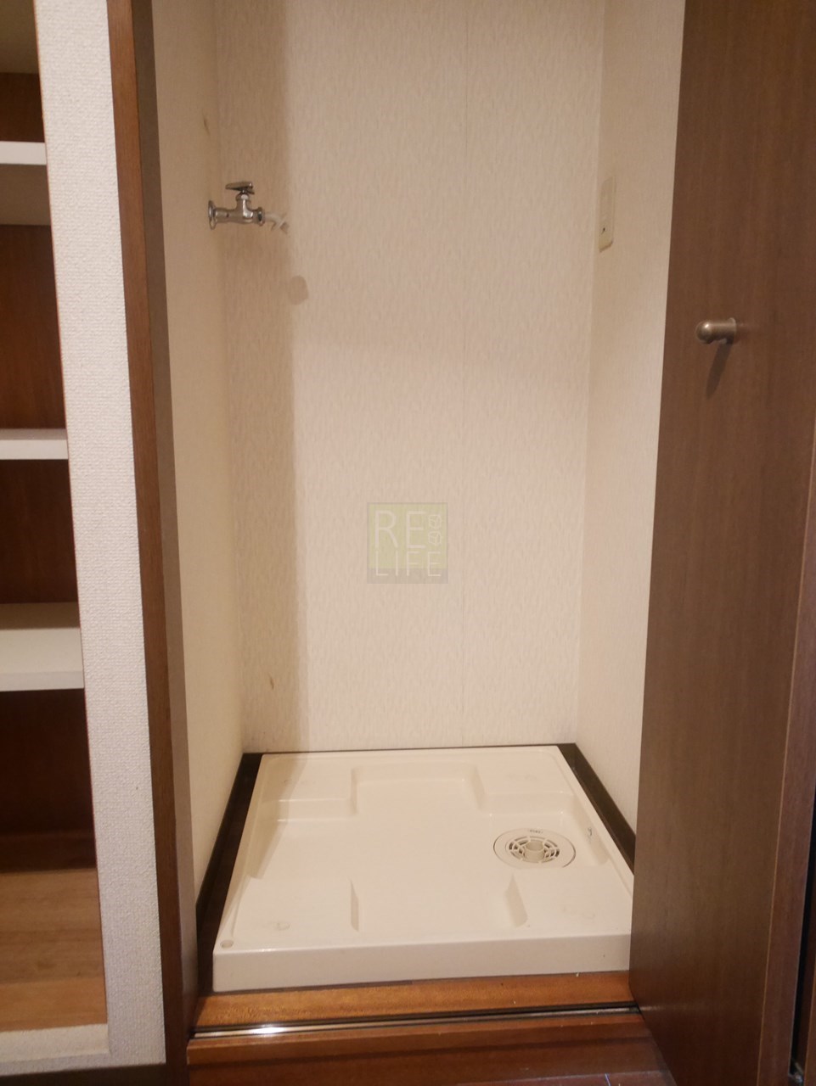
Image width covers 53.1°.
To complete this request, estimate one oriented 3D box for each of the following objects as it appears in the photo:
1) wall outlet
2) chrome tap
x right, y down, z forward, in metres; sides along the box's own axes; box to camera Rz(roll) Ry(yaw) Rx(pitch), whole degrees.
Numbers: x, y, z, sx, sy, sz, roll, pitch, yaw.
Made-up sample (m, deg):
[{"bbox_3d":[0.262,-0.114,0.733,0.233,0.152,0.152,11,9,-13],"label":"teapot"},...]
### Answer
[{"bbox_3d":[0.372,-0.616,1.532,0.010,0.120,0.071,-1,10,-4],"label":"wall outlet"},{"bbox_3d":[-0.277,-0.589,1.426,0.132,0.084,0.052,-1,10,-4],"label":"chrome tap"}]

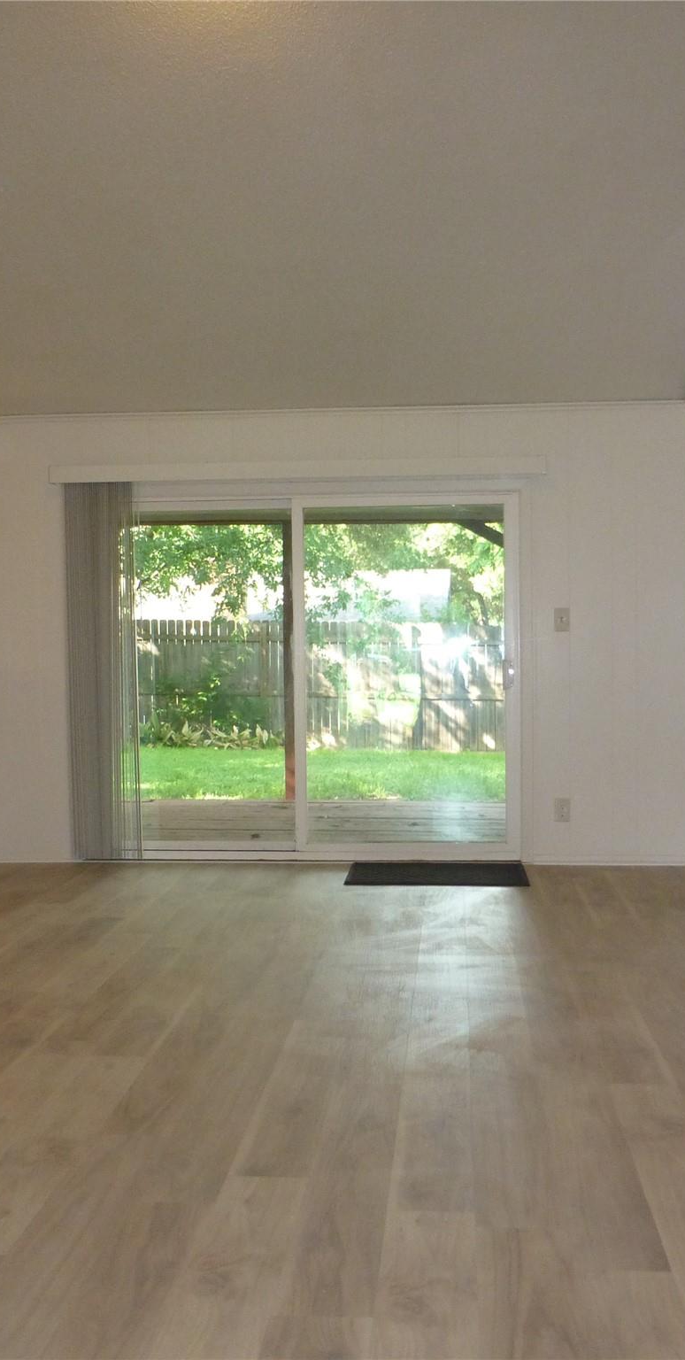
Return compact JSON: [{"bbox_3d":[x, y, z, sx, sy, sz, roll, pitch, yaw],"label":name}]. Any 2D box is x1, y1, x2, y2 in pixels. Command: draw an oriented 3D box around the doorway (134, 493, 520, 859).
[{"bbox_3d":[-0.243,-0.005,6.929,2.426,1.989,0.110,0,2,5],"label":"doorway"}]

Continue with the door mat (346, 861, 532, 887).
[{"bbox_3d":[0.495,1.012,6.559,0.920,0.012,0.595,0,2,5],"label":"door mat"}]

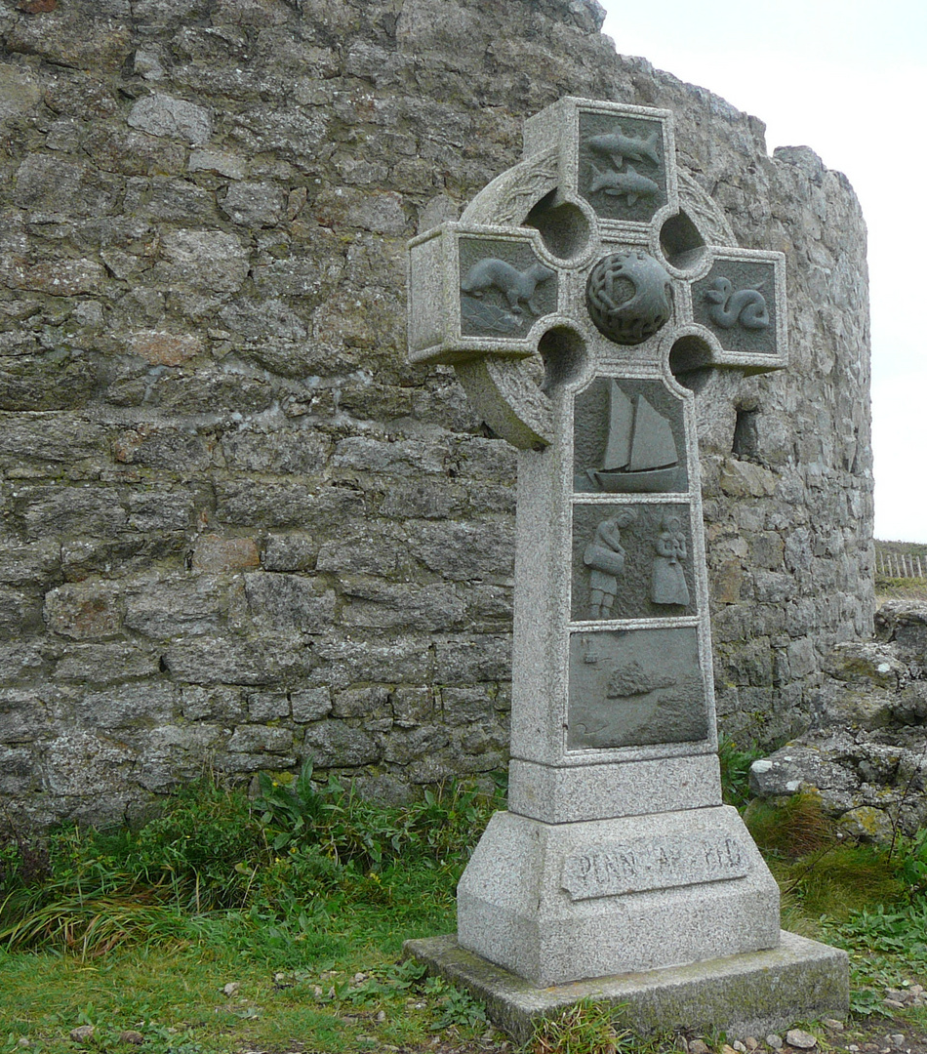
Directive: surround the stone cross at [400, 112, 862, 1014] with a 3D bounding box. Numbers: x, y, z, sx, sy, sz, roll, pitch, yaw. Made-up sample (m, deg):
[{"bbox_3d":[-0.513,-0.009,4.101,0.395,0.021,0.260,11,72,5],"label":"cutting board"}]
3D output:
[{"bbox_3d":[0.505,0.096,4.909,1.351,3.057,0.907,0,-2,-26],"label":"stone cross"}]

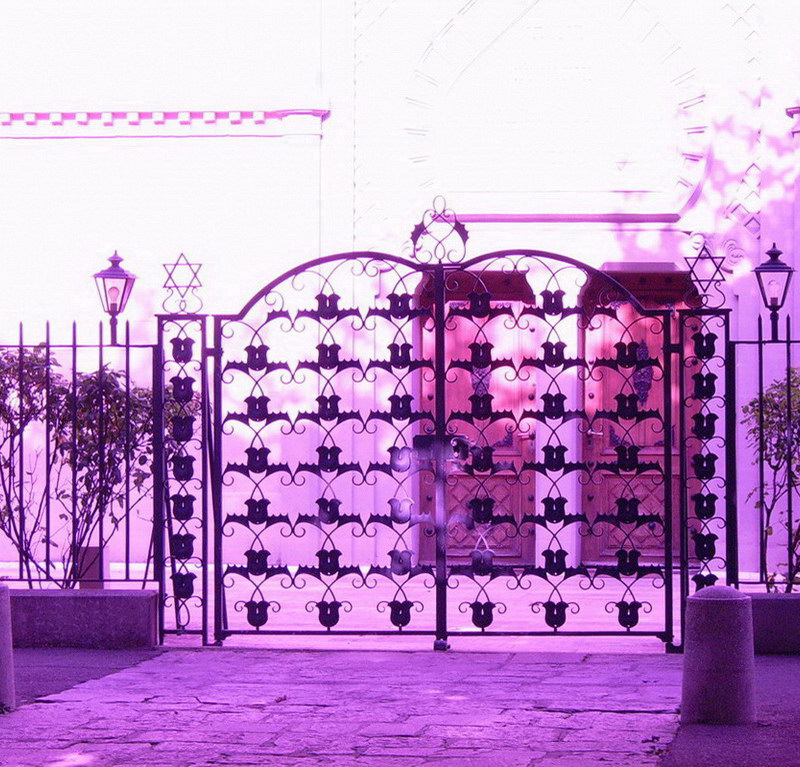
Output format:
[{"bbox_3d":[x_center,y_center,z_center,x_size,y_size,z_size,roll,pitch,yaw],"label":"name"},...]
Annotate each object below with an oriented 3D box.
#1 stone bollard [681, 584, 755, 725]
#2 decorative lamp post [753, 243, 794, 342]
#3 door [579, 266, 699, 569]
[{"bbox_3d":[1.460,1.240,11.950,0.345,0.630,0.345,0,0,6],"label":"stone bollard"},{"bbox_3d":[2.139,-0.521,14.900,0.237,0.570,0.237,0,0,6],"label":"decorative lamp post"},{"bbox_3d":[2.107,0.280,22.800,1.060,2.600,0.170,0,0,3],"label":"door"}]

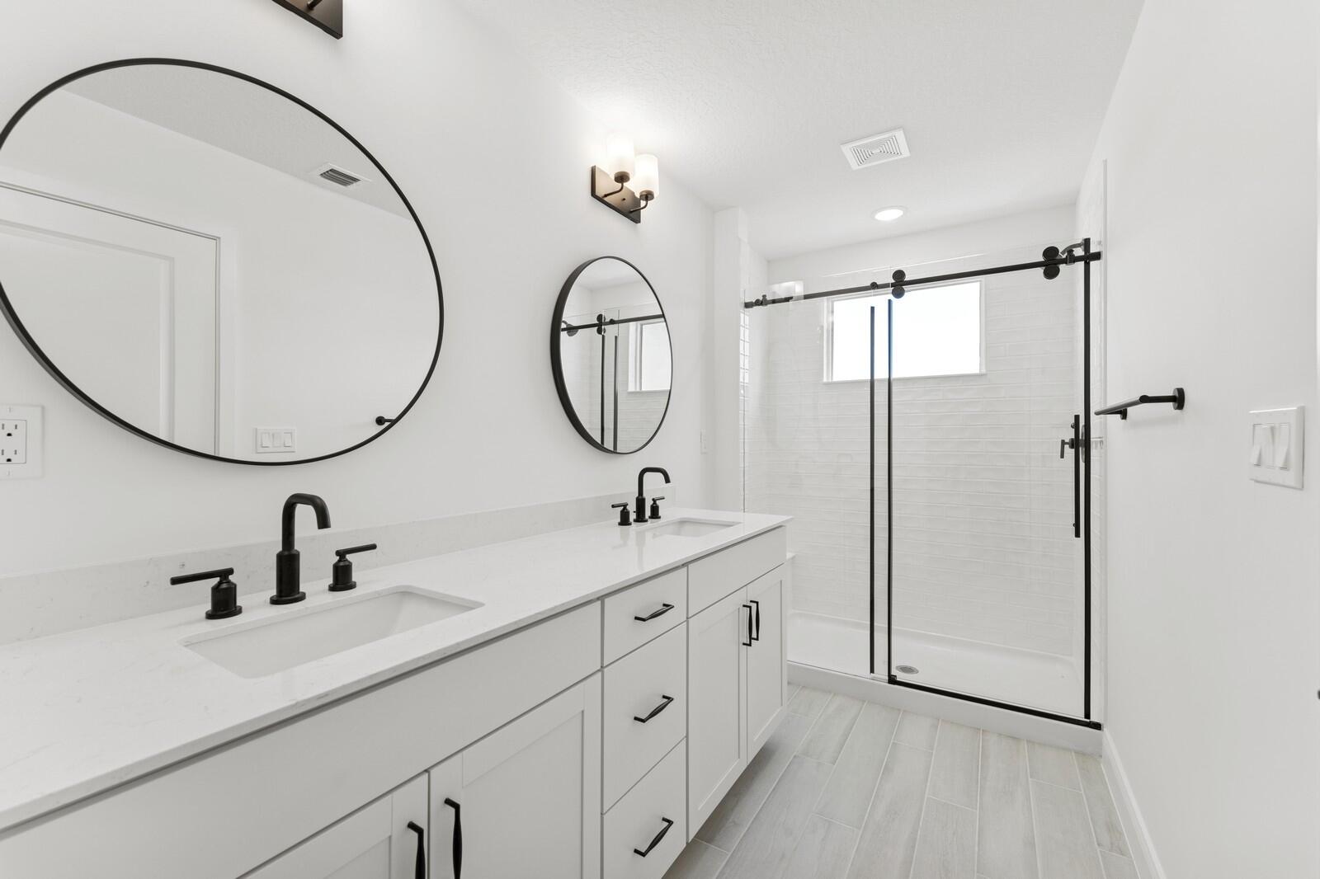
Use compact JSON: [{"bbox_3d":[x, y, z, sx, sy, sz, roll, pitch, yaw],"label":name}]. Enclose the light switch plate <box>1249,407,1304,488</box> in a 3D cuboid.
[{"bbox_3d":[0.928,0.011,0.776,0.008,0.114,0.168,0,0,33],"label":"light switch plate"}]

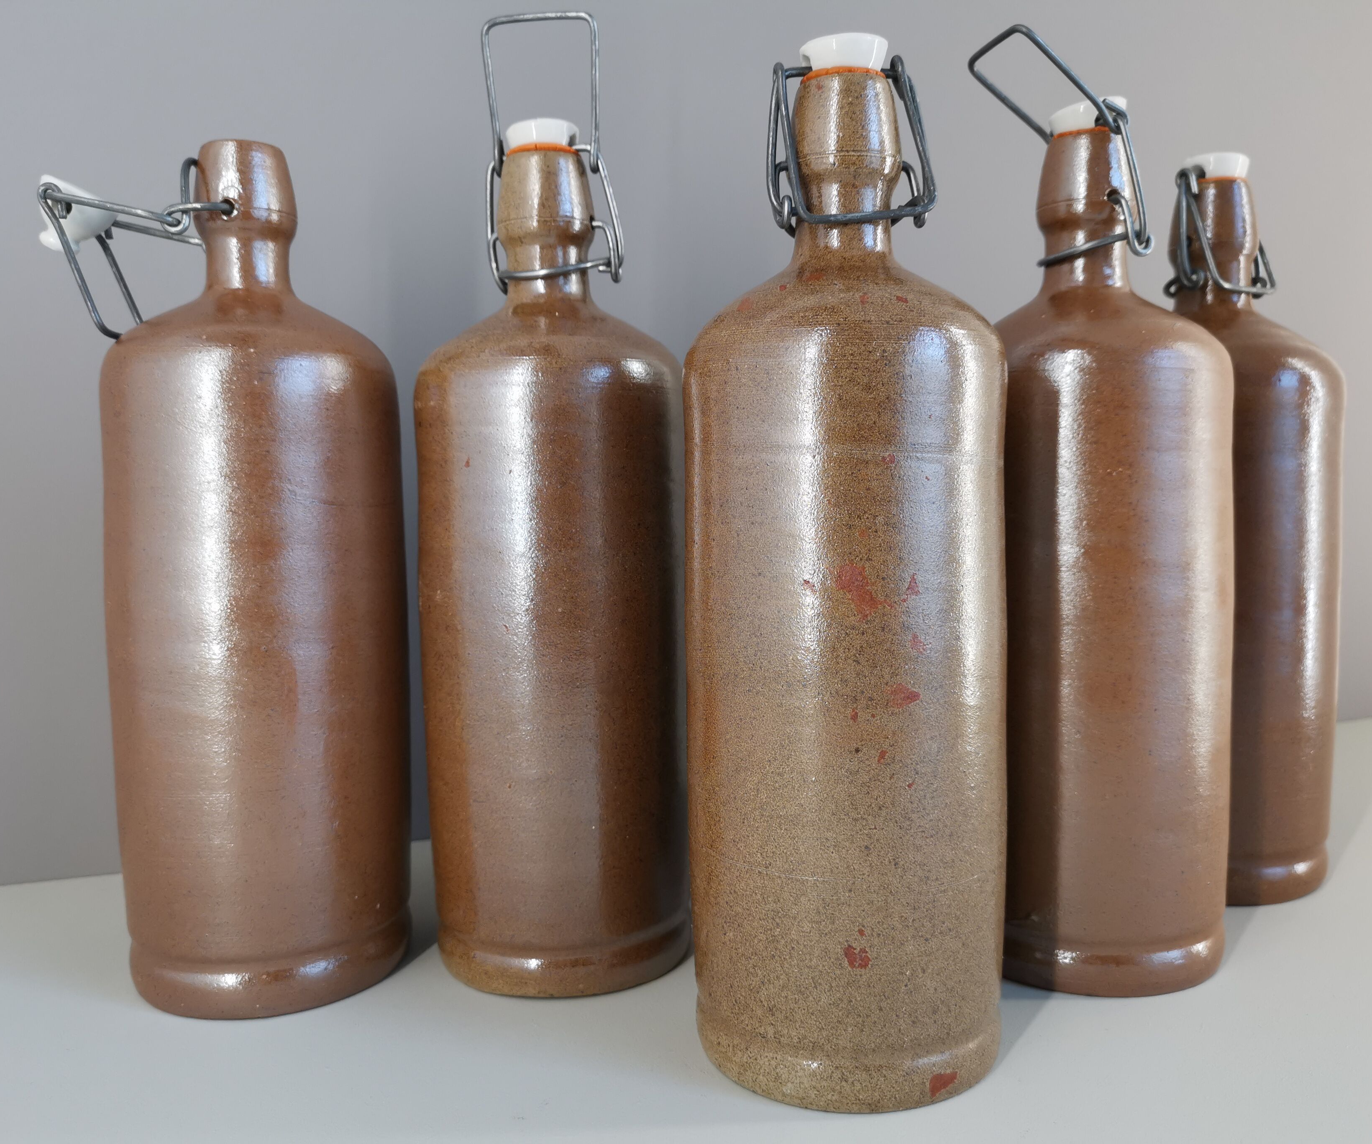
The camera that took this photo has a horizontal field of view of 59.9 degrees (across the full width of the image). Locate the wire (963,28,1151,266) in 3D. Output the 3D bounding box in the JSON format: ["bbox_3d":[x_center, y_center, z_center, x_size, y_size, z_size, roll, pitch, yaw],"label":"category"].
[{"bbox_3d":[0.121,-0.135,0.389,0.050,0.070,0.043,-2,5,-12],"label":"wire"}]

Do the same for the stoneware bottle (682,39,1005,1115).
[{"bbox_3d":[0.045,-0.004,0.334,0.088,0.280,0.088,-1,4,0],"label":"stoneware bottle"}]

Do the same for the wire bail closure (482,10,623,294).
[{"bbox_3d":[-0.043,-0.136,0.391,0.046,0.089,0.033,0,4,9],"label":"wire bail closure"}]

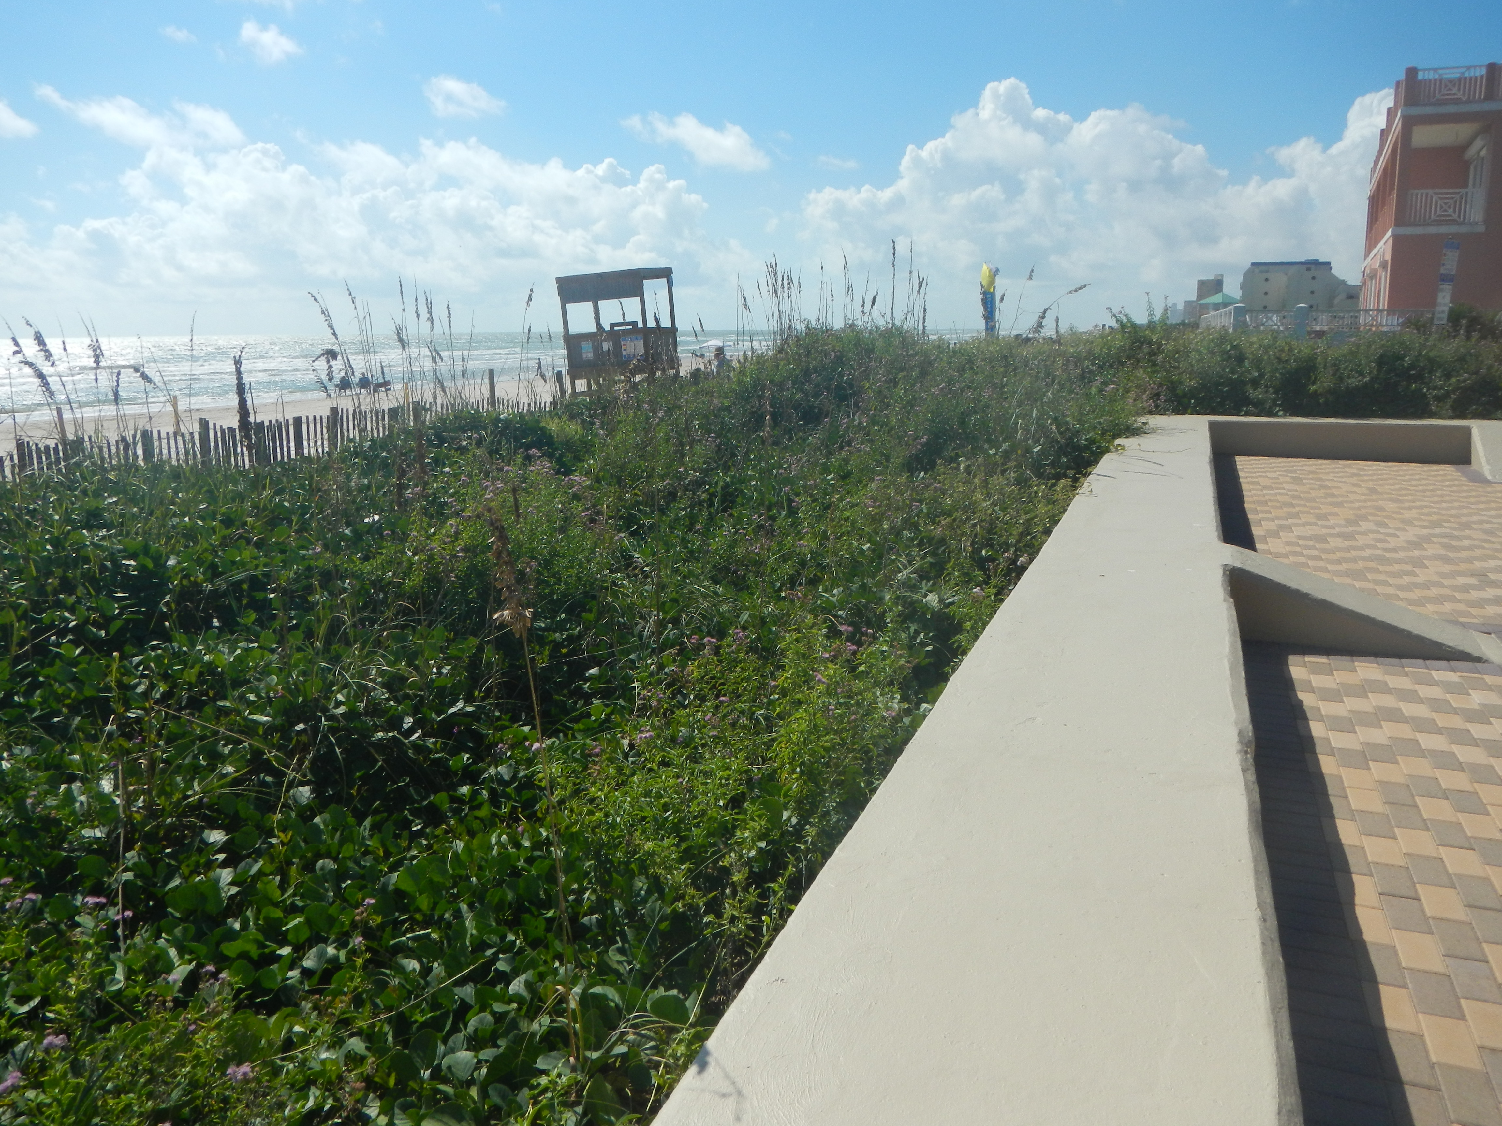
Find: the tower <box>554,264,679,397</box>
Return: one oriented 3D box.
[{"bbox_3d":[-3.398,-5.812,32.053,2.353,3.561,2.209,0,11,18],"label":"tower"}]

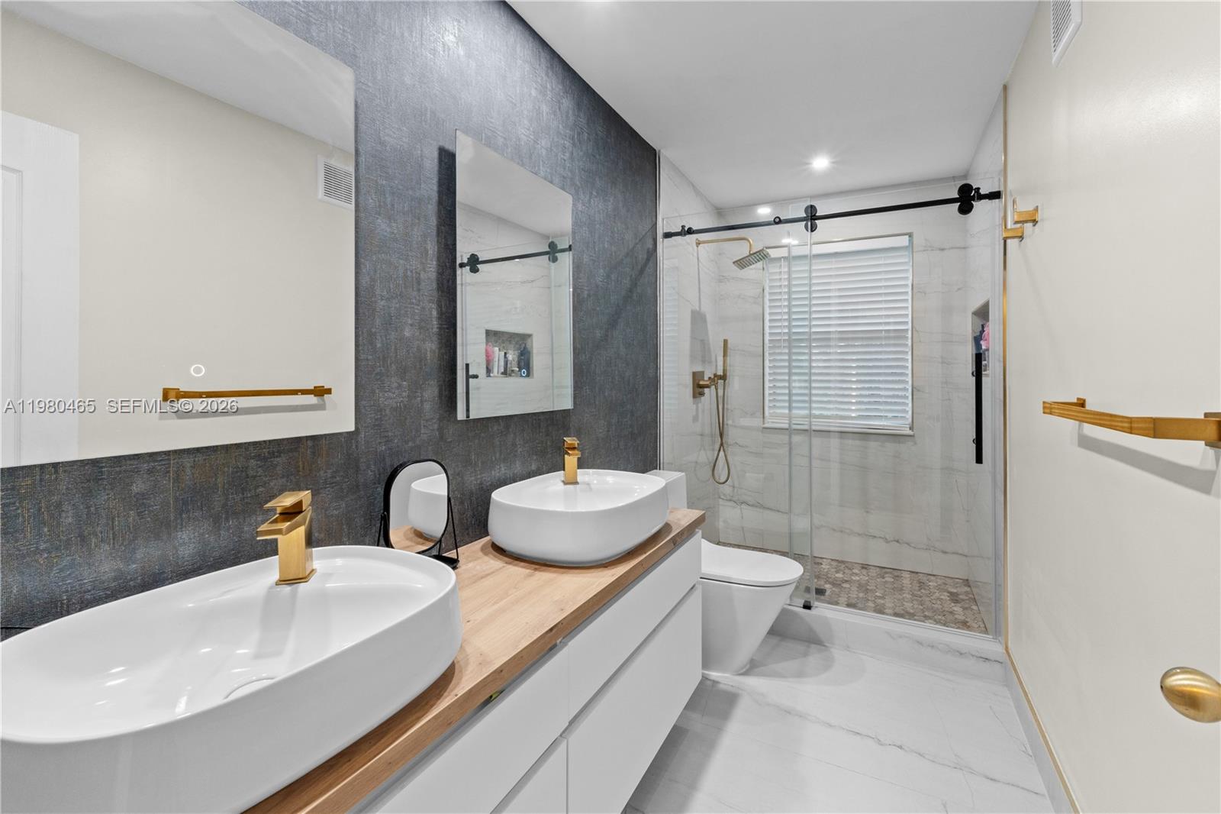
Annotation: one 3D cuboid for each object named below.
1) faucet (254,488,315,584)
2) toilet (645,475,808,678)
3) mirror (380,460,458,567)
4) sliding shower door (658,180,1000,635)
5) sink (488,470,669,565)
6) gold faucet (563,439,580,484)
[{"bbox_3d":[-0.556,0.233,0.876,0.051,0.154,0.140,-1,3,-13],"label":"faucet"},{"bbox_3d":[0.471,0.743,2.306,0.755,0.775,0.370,1,3,28],"label":"toilet"},{"bbox_3d":[-0.472,0.275,1.241,0.090,0.285,0.218,2,3,33],"label":"mirror"},{"bbox_3d":[0.961,-0.013,2.469,1.480,1.920,0.080,1,3,27],"label":"sliding shower door"},{"bbox_3d":[-0.087,0.321,1.596,0.445,0.146,0.560,1,3,28],"label":"sink"},{"bbox_3d":[-0.124,0.183,1.657,0.051,0.154,0.140,-1,3,-13],"label":"gold faucet"}]

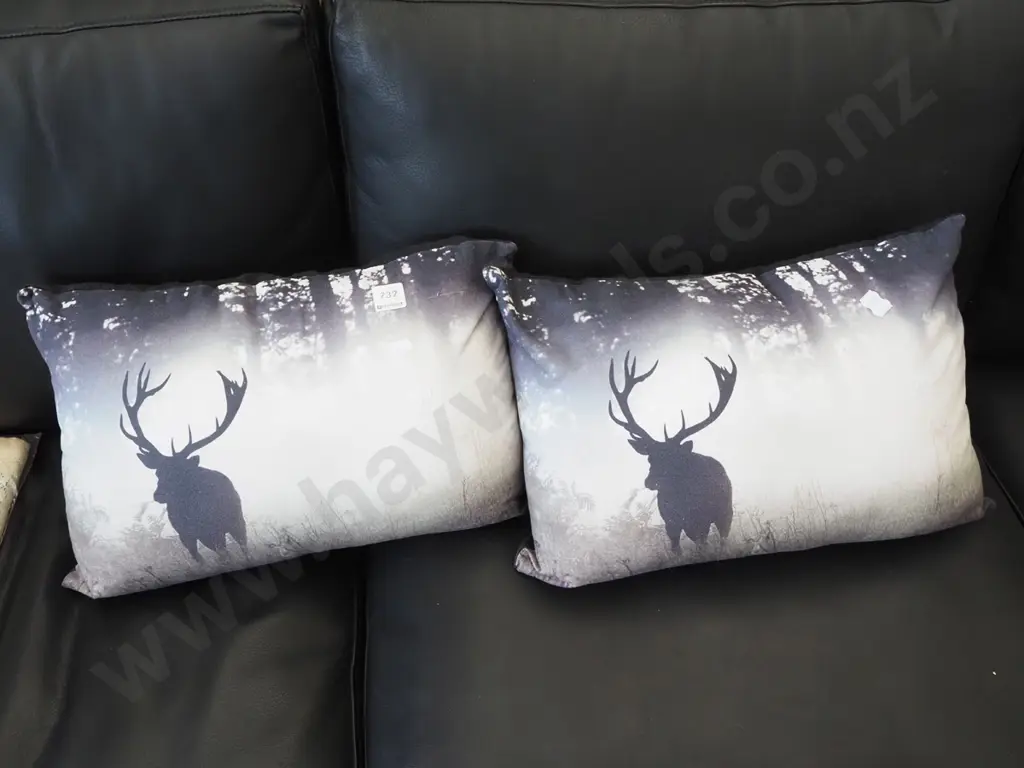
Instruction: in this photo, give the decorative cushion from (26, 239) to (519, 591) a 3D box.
[{"bbox_3d":[-0.219,0.030,0.860,0.485,0.300,0.130,-7,14,-11],"label":"decorative cushion"}]

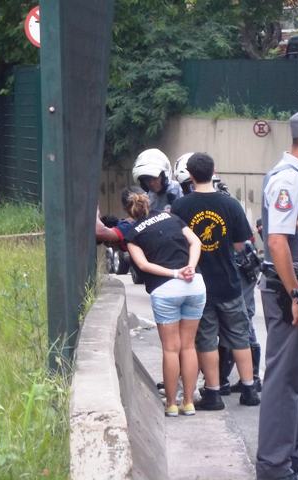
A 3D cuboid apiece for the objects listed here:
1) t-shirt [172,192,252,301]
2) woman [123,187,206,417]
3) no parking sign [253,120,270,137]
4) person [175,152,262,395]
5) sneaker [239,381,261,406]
[{"bbox_3d":[0.435,0.051,17.750,0.560,0.750,0.320,0,3,-5],"label":"t-shirt"},{"bbox_3d":[0.106,0.409,17.200,0.500,1.500,0.480,-1,3,-13],"label":"woman"},{"bbox_3d":[3.434,-3.403,79.000,0.500,0.500,0.030,0,3,5],"label":"no parking sign"},{"bbox_3d":[0.506,0.250,19.000,0.620,1.790,0.620,0,3,6],"label":"person"},{"bbox_3d":[0.705,1.068,17.900,0.115,0.145,0.295,1,3,14],"label":"sneaker"}]

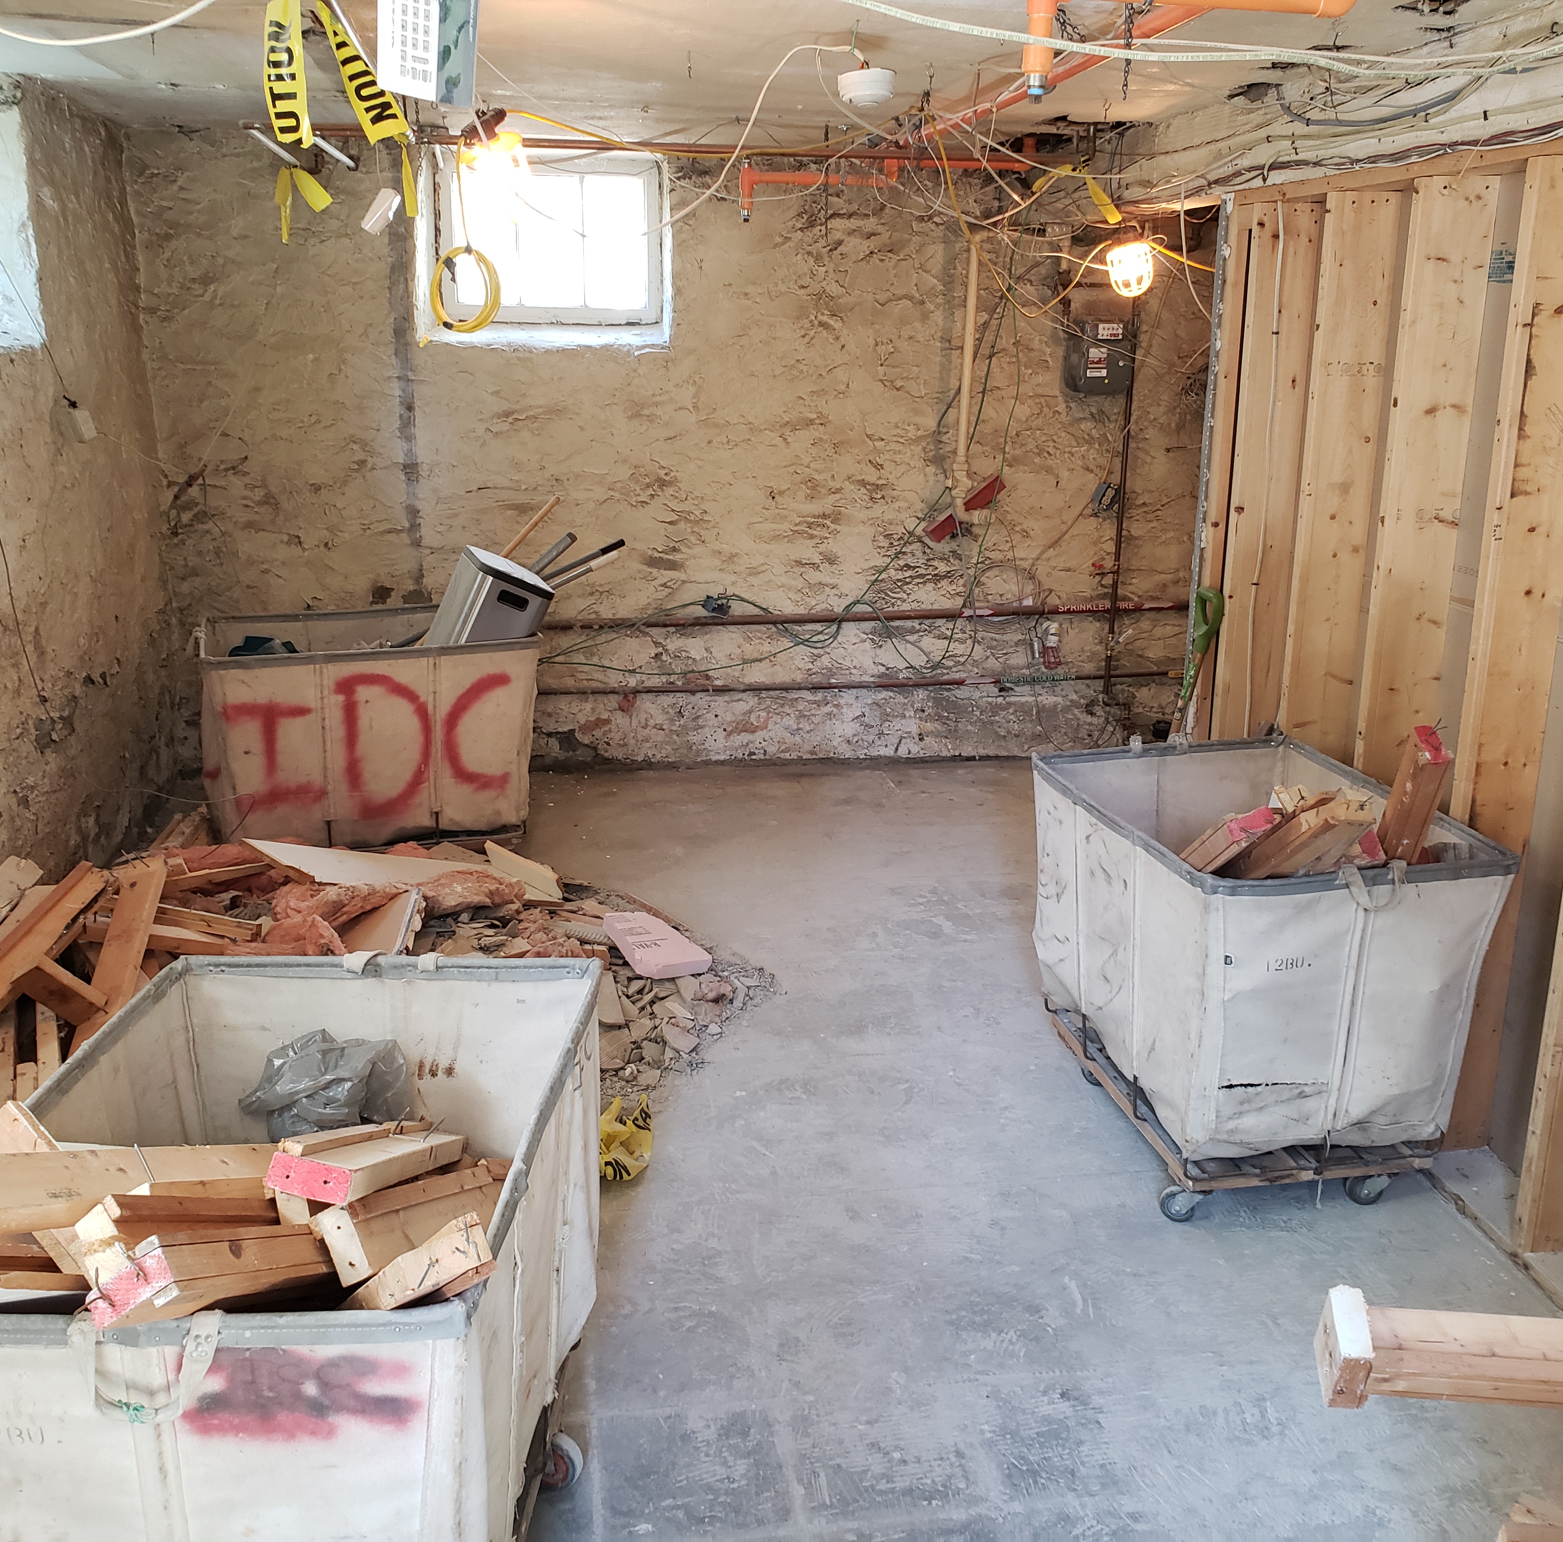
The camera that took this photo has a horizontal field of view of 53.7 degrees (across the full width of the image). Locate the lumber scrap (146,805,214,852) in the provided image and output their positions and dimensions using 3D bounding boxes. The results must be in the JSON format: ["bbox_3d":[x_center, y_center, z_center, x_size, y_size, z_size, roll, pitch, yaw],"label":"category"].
[{"bbox_3d":[-1.908,0.206,4.896,0.090,0.060,0.350,4,28,14],"label":"lumber scrap"}]

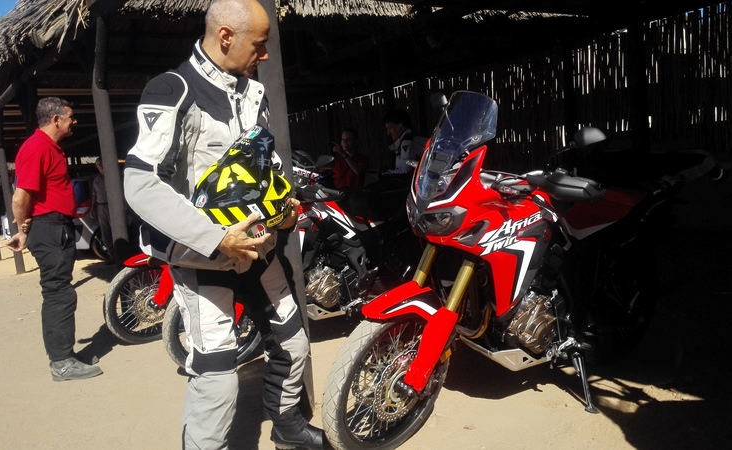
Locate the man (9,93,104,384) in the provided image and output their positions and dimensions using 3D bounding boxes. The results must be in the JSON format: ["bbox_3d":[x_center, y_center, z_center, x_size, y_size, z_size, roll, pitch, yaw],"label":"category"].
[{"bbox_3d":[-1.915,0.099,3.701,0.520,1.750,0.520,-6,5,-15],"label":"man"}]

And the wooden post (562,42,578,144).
[{"bbox_3d":[1.956,-0.603,5.649,0.140,2.240,0.140,-8,6,-37],"label":"wooden post"}]

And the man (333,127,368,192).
[{"bbox_3d":[-0.106,-0.184,6.106,0.500,1.640,0.400,-1,6,30],"label":"man"}]

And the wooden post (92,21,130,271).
[{"bbox_3d":[-2.116,-0.426,5.042,0.150,2.600,0.150,-8,6,-37],"label":"wooden post"}]

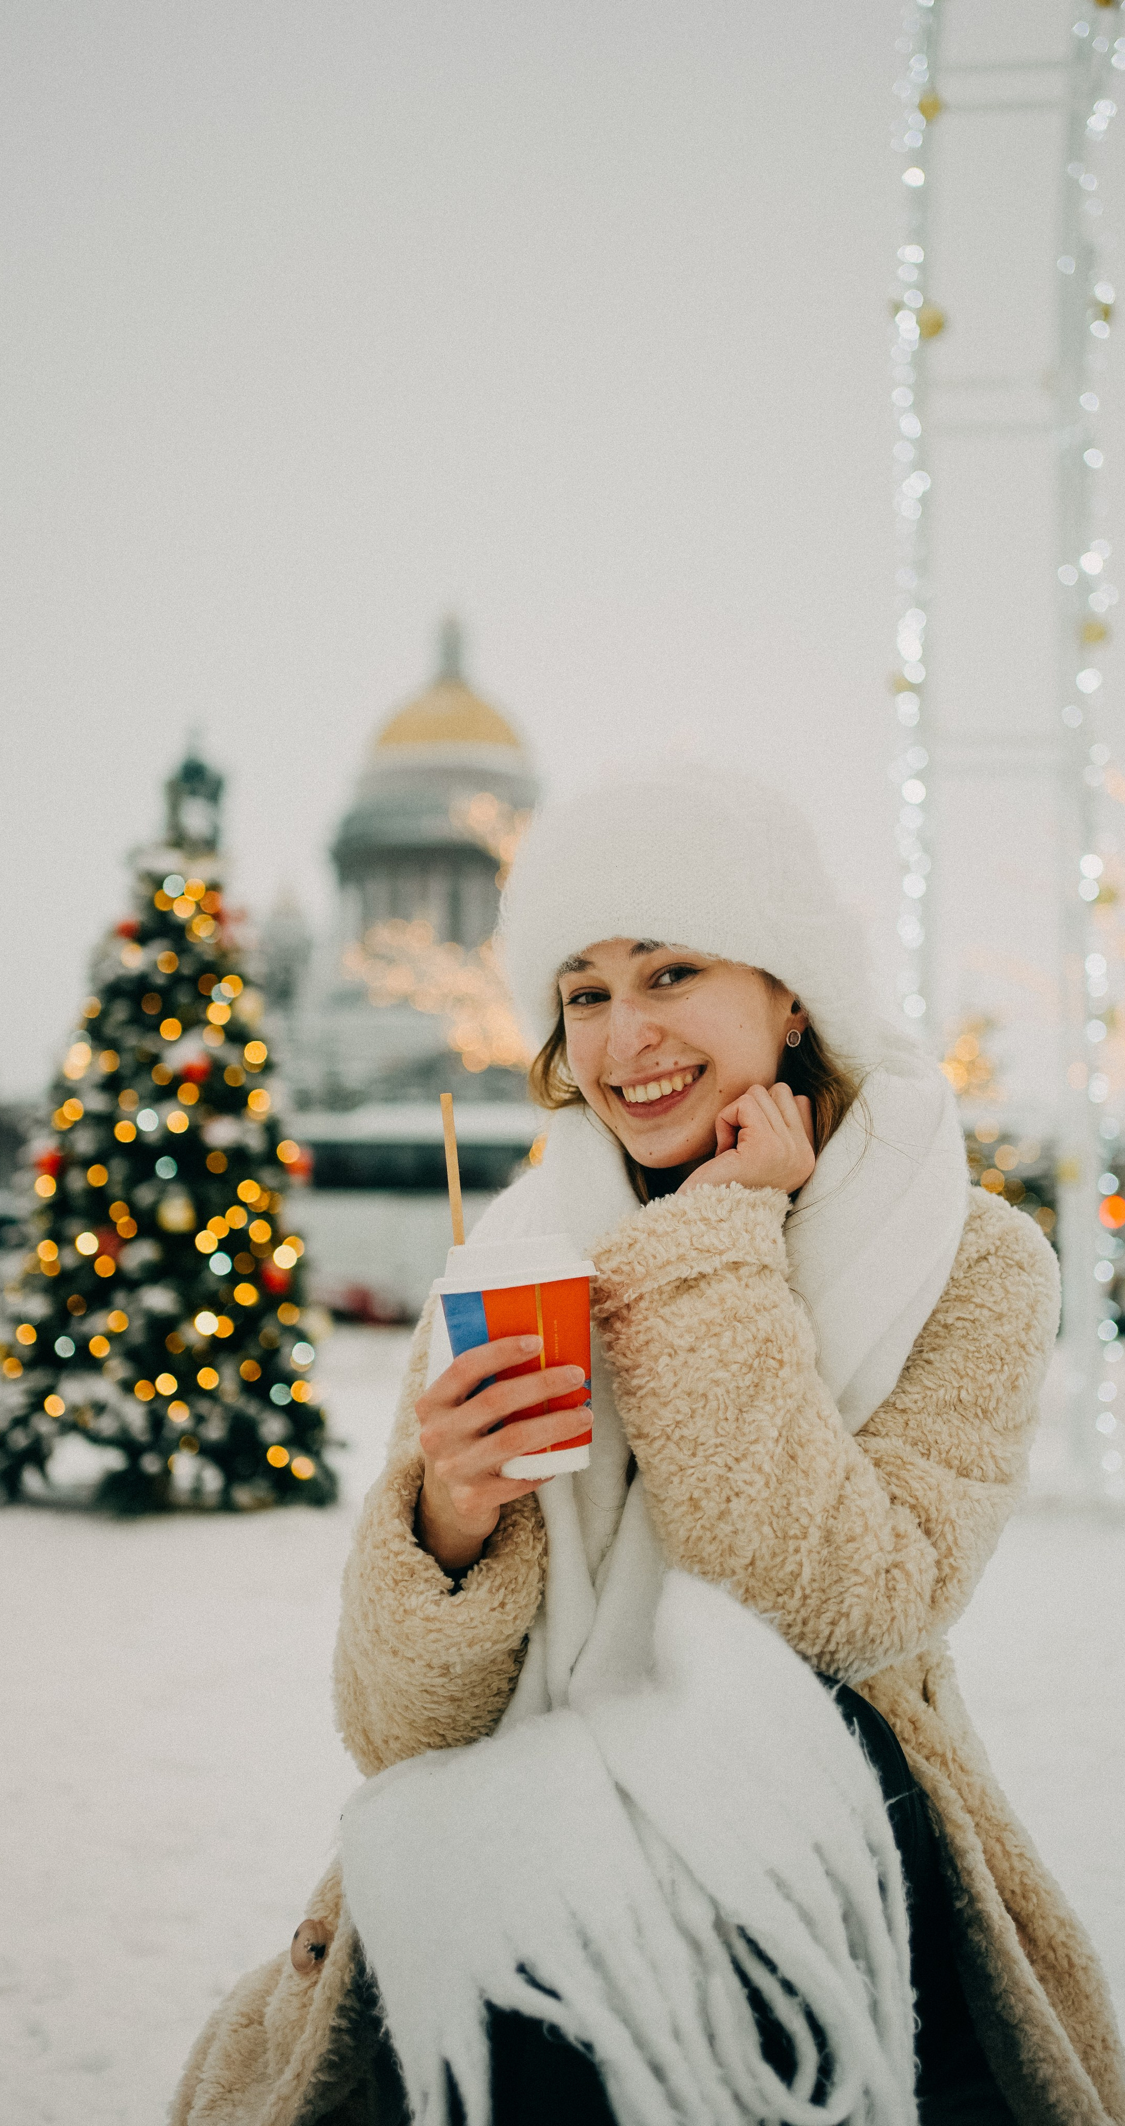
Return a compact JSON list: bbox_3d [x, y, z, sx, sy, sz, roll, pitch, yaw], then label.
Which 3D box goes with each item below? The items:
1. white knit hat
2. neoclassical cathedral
[{"bbox_3d":[0.087,-0.095,1.330,0.245,0.190,0.265,-6,-14,-2],"label":"white knit hat"},{"bbox_3d":[-18.475,-24.120,343.000,108.000,101.500,98.000,1,-4,-6],"label":"neoclassical cathedral"}]

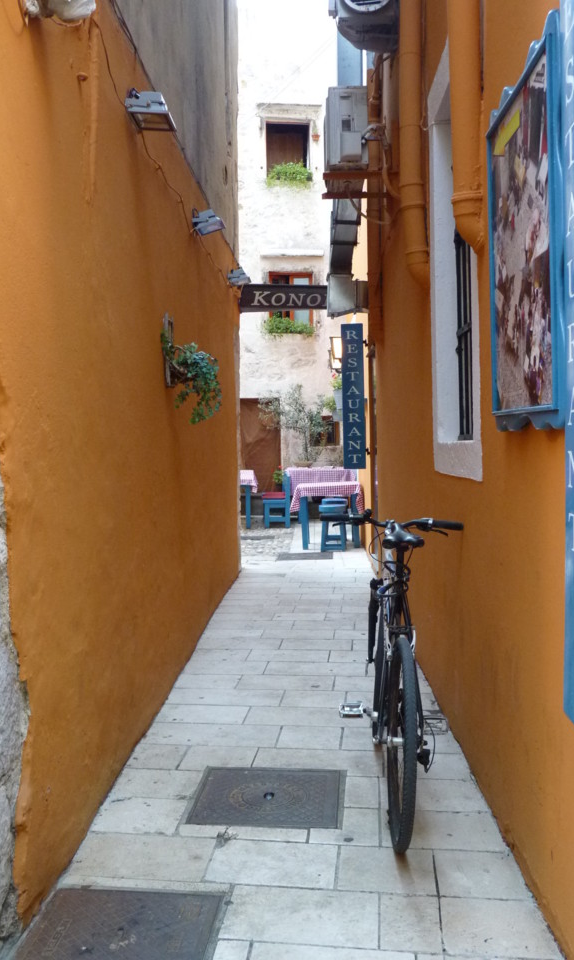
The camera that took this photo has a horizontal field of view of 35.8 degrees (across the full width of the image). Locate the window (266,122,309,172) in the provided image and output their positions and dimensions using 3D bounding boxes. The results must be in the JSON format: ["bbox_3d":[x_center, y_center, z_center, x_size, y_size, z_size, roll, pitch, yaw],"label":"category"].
[{"bbox_3d":[0.015,-6.284,16.850,0.850,1.020,0.140,-1,2,-8],"label":"window"}]

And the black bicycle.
[{"bbox_3d":[0.405,0.670,3.400,0.600,1.020,1.700,2,2,2],"label":"black bicycle"}]

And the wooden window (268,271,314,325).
[{"bbox_3d":[0.075,-3.200,15.900,0.800,1.050,0.120,-1,2,-6],"label":"wooden window"}]

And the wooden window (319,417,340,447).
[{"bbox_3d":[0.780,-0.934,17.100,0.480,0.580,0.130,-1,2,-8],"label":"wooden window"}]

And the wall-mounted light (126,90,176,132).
[{"bbox_3d":[-0.560,-1.530,3.680,0.175,0.115,0.230,-1,2,2],"label":"wall-mounted light"}]

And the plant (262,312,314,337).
[{"bbox_3d":[0.019,-2.935,16.750,0.950,0.440,0.360,-1,2,-8],"label":"plant"}]

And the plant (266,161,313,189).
[{"bbox_3d":[0.047,-5.749,16.700,0.880,0.450,0.360,-1,2,-8],"label":"plant"}]

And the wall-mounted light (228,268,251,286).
[{"bbox_3d":[-0.435,-1.870,8.150,0.210,0.140,0.190,-1,2,2],"label":"wall-mounted light"}]

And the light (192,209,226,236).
[{"bbox_3d":[-0.499,-1.651,5.680,0.185,0.130,0.230,-1,2,2],"label":"light"}]

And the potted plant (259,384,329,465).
[{"bbox_3d":[0.120,-0.920,14.900,1.150,1.330,0.950,-1,2,0],"label":"potted plant"}]

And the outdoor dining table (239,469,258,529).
[{"bbox_3d":[-0.850,0.320,13.500,0.800,0.780,0.900,-1,2,-3],"label":"outdoor dining table"}]

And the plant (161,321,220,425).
[{"bbox_3d":[-0.515,-0.560,4.750,0.320,0.530,0.360,-1,2,2],"label":"plant"}]

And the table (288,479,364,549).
[{"bbox_3d":[0.496,0.433,11.150,0.860,0.770,0.820,-1,2,-5],"label":"table"}]

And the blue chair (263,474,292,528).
[{"bbox_3d":[-0.145,0.300,13.500,0.450,0.860,0.430,-1,2,-2],"label":"blue chair"}]

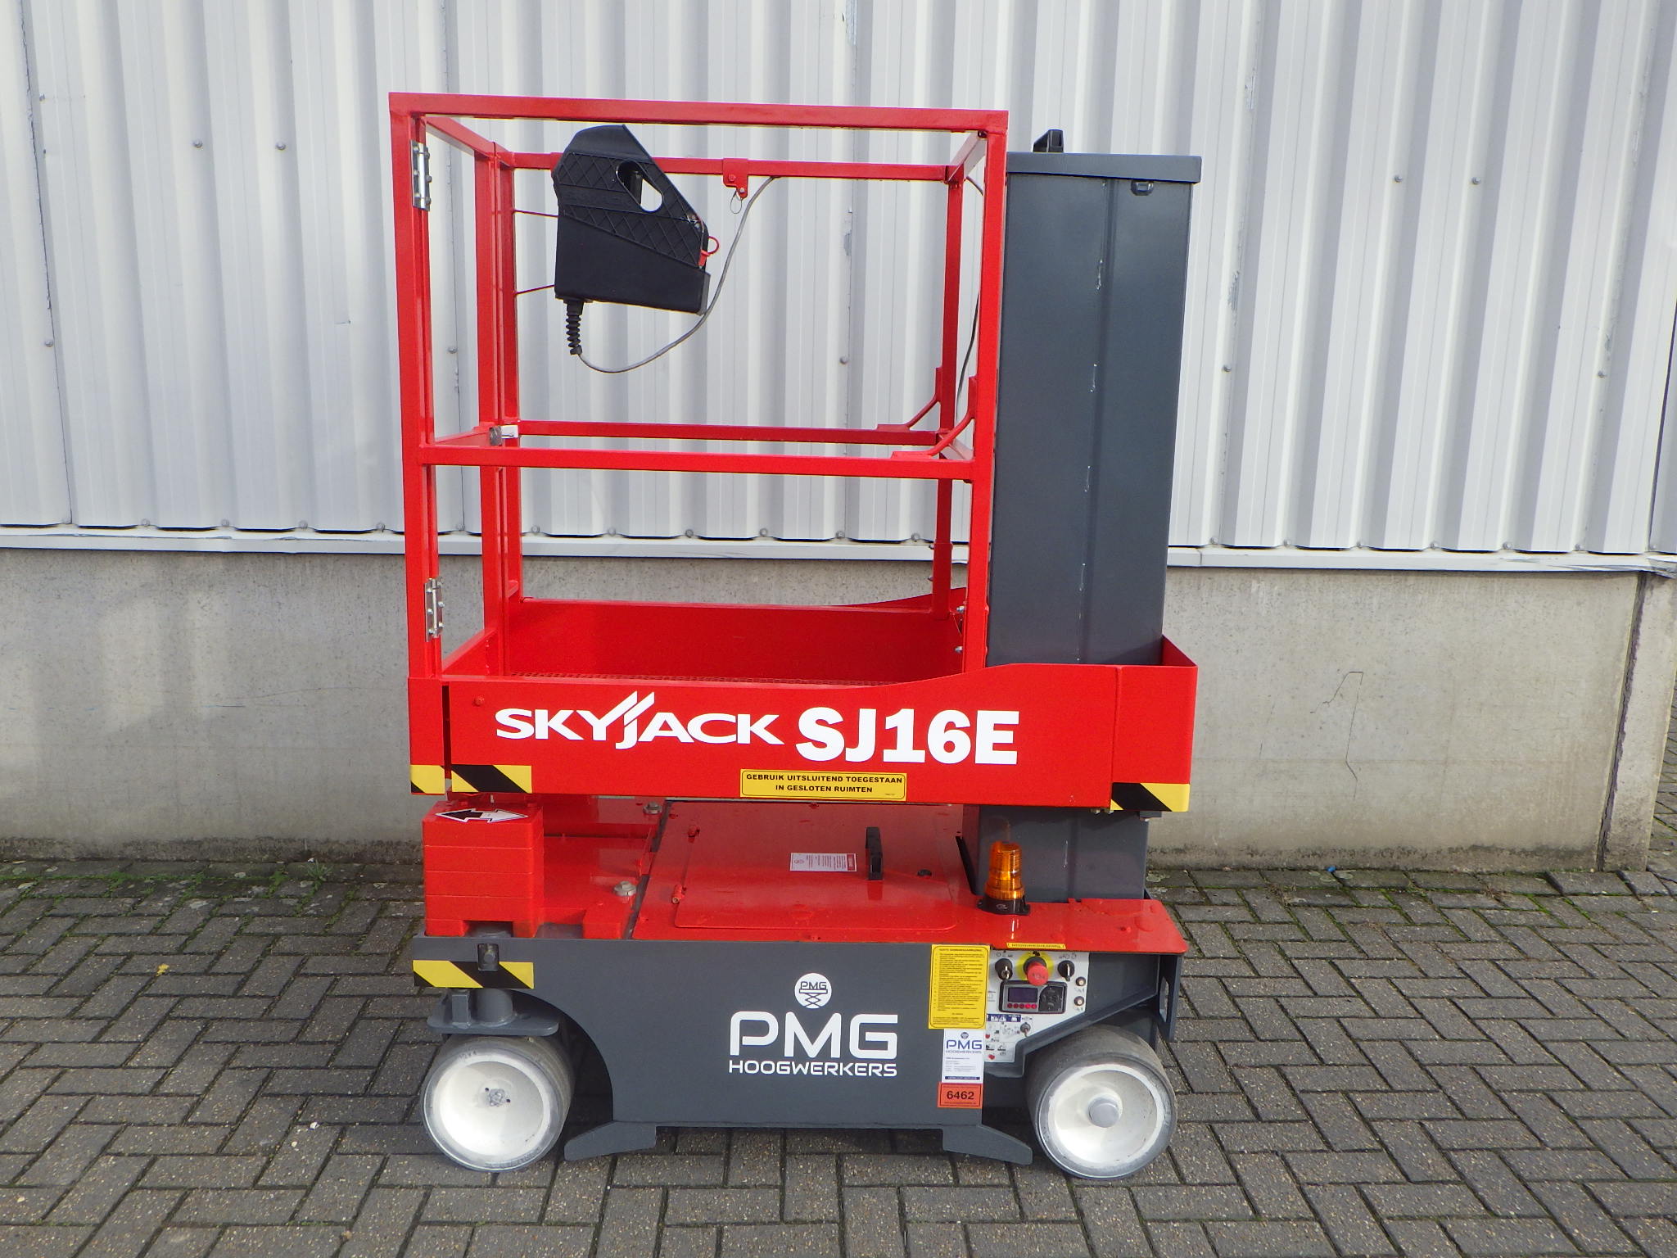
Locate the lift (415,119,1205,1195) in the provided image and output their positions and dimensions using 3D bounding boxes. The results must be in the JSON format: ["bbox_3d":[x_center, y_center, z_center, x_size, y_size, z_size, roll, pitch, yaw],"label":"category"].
[{"bbox_3d":[-0.053,0.017,2.657,1.370,1.880,0.750,1,12,-1],"label":"lift"}]

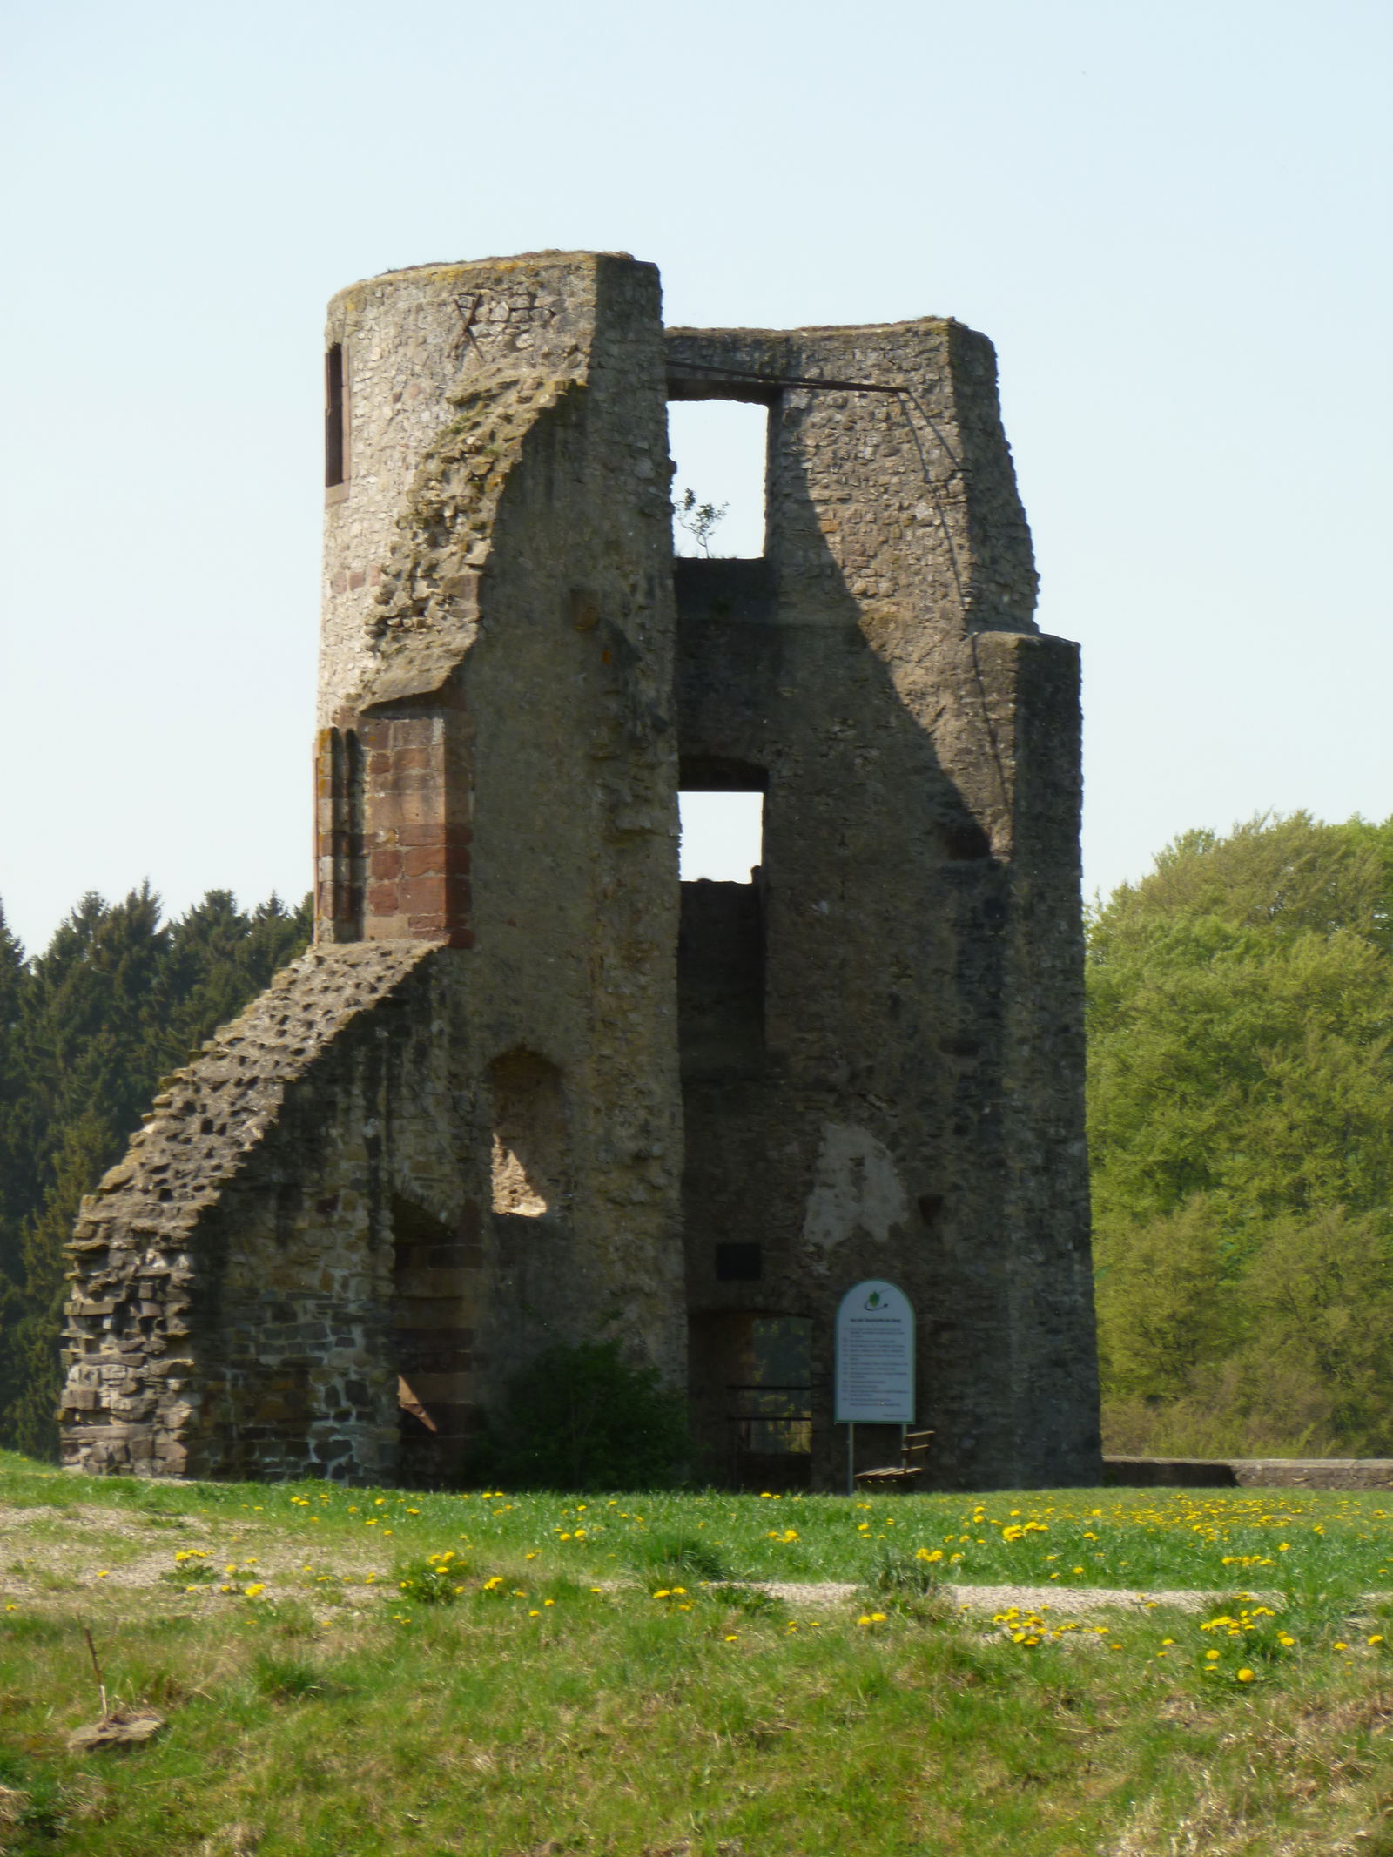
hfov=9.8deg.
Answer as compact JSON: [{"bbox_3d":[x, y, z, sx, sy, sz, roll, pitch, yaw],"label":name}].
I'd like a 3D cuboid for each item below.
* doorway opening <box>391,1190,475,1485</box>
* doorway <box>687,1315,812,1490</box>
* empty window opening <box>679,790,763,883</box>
[{"bbox_3d":[-2.589,4.092,79.200,1.050,2.950,0.900,3,-3,-40],"label":"doorway opening"},{"bbox_3d":[0.539,5.019,84.800,1.350,2.050,0.700,1,-2,0],"label":"doorway"},{"bbox_3d":[0.259,-0.969,85.200,0.880,0.970,0.700,1,-2,0],"label":"empty window opening"}]

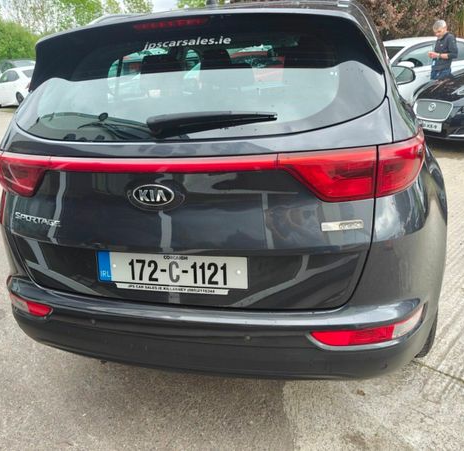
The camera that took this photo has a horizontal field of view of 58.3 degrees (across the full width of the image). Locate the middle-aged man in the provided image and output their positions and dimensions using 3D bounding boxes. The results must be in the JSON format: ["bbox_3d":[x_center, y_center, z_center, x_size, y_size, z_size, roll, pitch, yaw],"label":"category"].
[{"bbox_3d":[3.484,-2.511,6.993,0.420,1.720,0.500,-17,26,-26],"label":"middle-aged man"}]

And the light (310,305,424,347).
[{"bbox_3d":[0.450,0.321,1.364,0.380,0.110,0.170,-3,23,5],"label":"light"}]

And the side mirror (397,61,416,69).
[{"bbox_3d":[3.225,-2.965,7.715,0.140,0.160,0.240,-12,24,-17],"label":"side mirror"}]

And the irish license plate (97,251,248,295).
[{"bbox_3d":[-0.203,0.149,1.368,0.520,0.116,0.015,1,16,14],"label":"irish license plate"}]

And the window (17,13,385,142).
[{"bbox_3d":[-0.192,-0.465,1.363,1.360,0.420,0.160,1,-7,14],"label":"window"}]

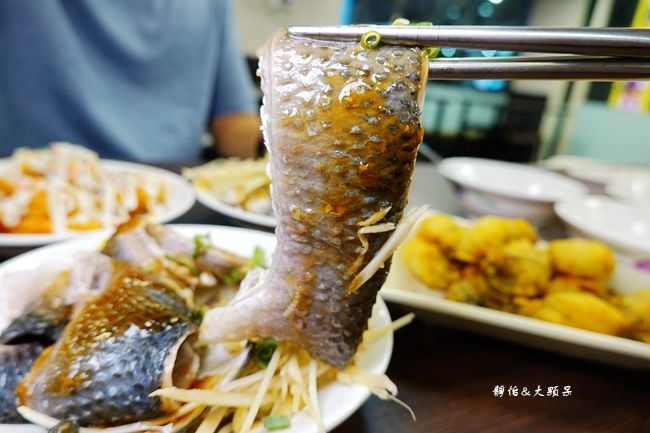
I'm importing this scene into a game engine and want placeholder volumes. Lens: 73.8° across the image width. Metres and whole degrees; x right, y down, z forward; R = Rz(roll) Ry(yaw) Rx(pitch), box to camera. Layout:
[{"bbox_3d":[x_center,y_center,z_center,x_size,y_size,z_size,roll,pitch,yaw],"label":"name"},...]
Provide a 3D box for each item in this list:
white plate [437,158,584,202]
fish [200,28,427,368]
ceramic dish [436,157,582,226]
[{"bbox_3d":[0.171,-0.029,0.410,0.130,0.022,0.130,3,23,-1],"label":"white plate"},{"bbox_3d":[-0.006,0.001,0.146,0.062,0.115,0.030,4,23,0],"label":"fish"},{"bbox_3d":[0.170,-0.015,0.416,0.130,0.050,0.130,3,23,-1],"label":"ceramic dish"}]

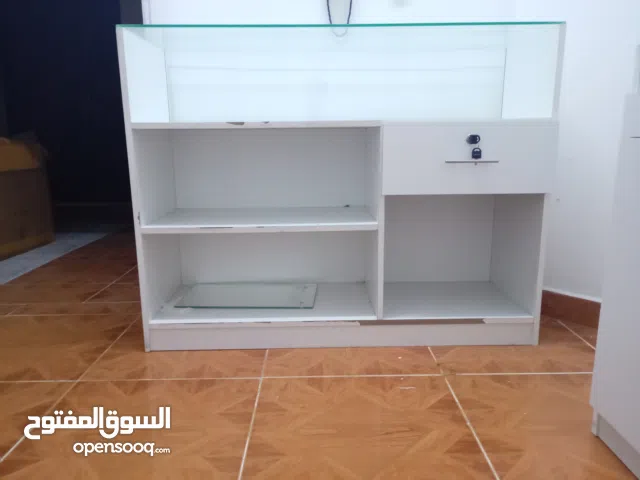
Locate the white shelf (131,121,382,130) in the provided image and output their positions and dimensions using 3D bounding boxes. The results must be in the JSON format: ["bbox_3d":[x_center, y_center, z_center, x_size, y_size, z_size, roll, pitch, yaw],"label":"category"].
[{"bbox_3d":[-0.170,-0.350,1.426,0.683,0.018,0.351,-1,12,-1],"label":"white shelf"}]

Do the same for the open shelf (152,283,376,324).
[{"bbox_3d":[-0.168,0.209,1.540,0.672,0.018,0.343,-1,12,-1],"label":"open shelf"}]

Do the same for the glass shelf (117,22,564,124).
[{"bbox_3d":[0.059,-0.482,1.403,1.168,0.241,0.361,-1,12,-1],"label":"glass shelf"}]

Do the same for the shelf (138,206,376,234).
[{"bbox_3d":[-0.171,-0.070,1.480,0.672,0.018,0.343,-1,12,-1],"label":"shelf"}]

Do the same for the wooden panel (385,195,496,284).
[{"bbox_3d":[0.407,-0.032,1.681,0.450,0.381,0.018,-1,12,-1],"label":"wooden panel"}]

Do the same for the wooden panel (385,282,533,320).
[{"bbox_3d":[0.411,0.202,1.547,0.450,0.018,0.343,-1,12,-1],"label":"wooden panel"}]

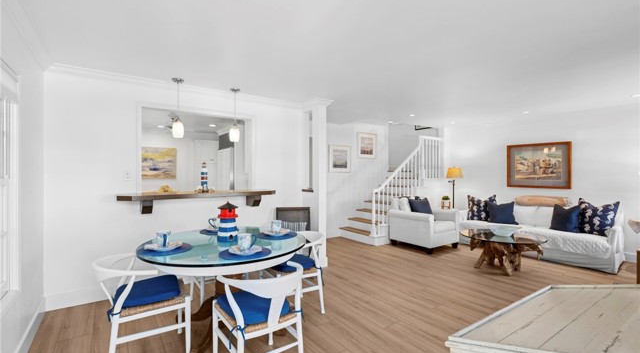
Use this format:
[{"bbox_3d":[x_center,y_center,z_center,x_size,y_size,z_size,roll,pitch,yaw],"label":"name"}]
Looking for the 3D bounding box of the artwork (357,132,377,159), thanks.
[{"bbox_3d":[1.113,-0.709,6.634,0.620,0.585,0.030,0,1,-36],"label":"artwork"}]

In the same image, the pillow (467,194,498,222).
[{"bbox_3d":[3.146,0.620,5.500,0.520,0.490,0.170,0,-18,19],"label":"pillow"}]

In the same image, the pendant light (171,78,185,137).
[{"bbox_3d":[-1.624,-0.768,3.270,0.140,0.670,0.140,0,1,-36],"label":"pendant light"}]

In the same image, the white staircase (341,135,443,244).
[{"bbox_3d":[1.706,0.203,6.446,2.400,2.200,1.070,0,1,-36],"label":"white staircase"}]

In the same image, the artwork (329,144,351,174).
[{"bbox_3d":[0.454,-0.371,6.050,0.580,0.580,0.040,0,0,-37],"label":"artwork"}]

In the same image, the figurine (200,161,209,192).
[{"bbox_3d":[-1.453,0.009,3.576,0.095,0.390,0.095,0,1,-36],"label":"figurine"}]

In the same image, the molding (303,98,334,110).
[{"bbox_3d":[-0.062,-1.073,4.358,0.290,0.100,0.600,0,1,-36],"label":"molding"}]

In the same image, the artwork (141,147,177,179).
[{"bbox_3d":[-3.688,-0.293,6.448,0.800,0.715,0.035,0,1,-36],"label":"artwork"}]

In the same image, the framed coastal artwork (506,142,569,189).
[{"bbox_3d":[4.064,-0.196,5.336,0.040,0.840,1.000,0,1,-36],"label":"framed coastal artwork"}]

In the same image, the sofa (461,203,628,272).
[{"bbox_3d":[3.620,0.905,4.851,0.950,0.780,2.150,0,0,-37],"label":"sofa"}]

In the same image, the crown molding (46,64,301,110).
[{"bbox_3d":[-1.496,-1.067,3.641,2.950,0.100,0.075,0,1,-36],"label":"crown molding"}]

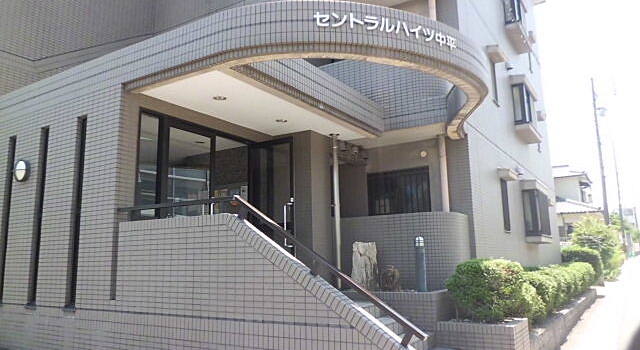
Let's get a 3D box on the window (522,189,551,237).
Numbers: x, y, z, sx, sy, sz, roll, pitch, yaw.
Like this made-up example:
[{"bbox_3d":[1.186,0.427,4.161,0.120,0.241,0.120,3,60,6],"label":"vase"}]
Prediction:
[{"bbox_3d":[5.490,1.011,12.124,0.304,1.065,1.890,-7,-12,32],"label":"window"}]

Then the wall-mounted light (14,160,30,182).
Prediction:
[{"bbox_3d":[-3.845,-0.051,6.184,0.285,0.285,0.090,-7,-12,32],"label":"wall-mounted light"}]

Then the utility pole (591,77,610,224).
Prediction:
[{"bbox_3d":[18.292,-0.080,31.062,0.330,13.100,0.330,-7,-12,32],"label":"utility pole"}]

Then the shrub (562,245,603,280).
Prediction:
[{"bbox_3d":[12.649,4.294,23.274,1.620,1.480,1.300,-7,-12,32],"label":"shrub"}]

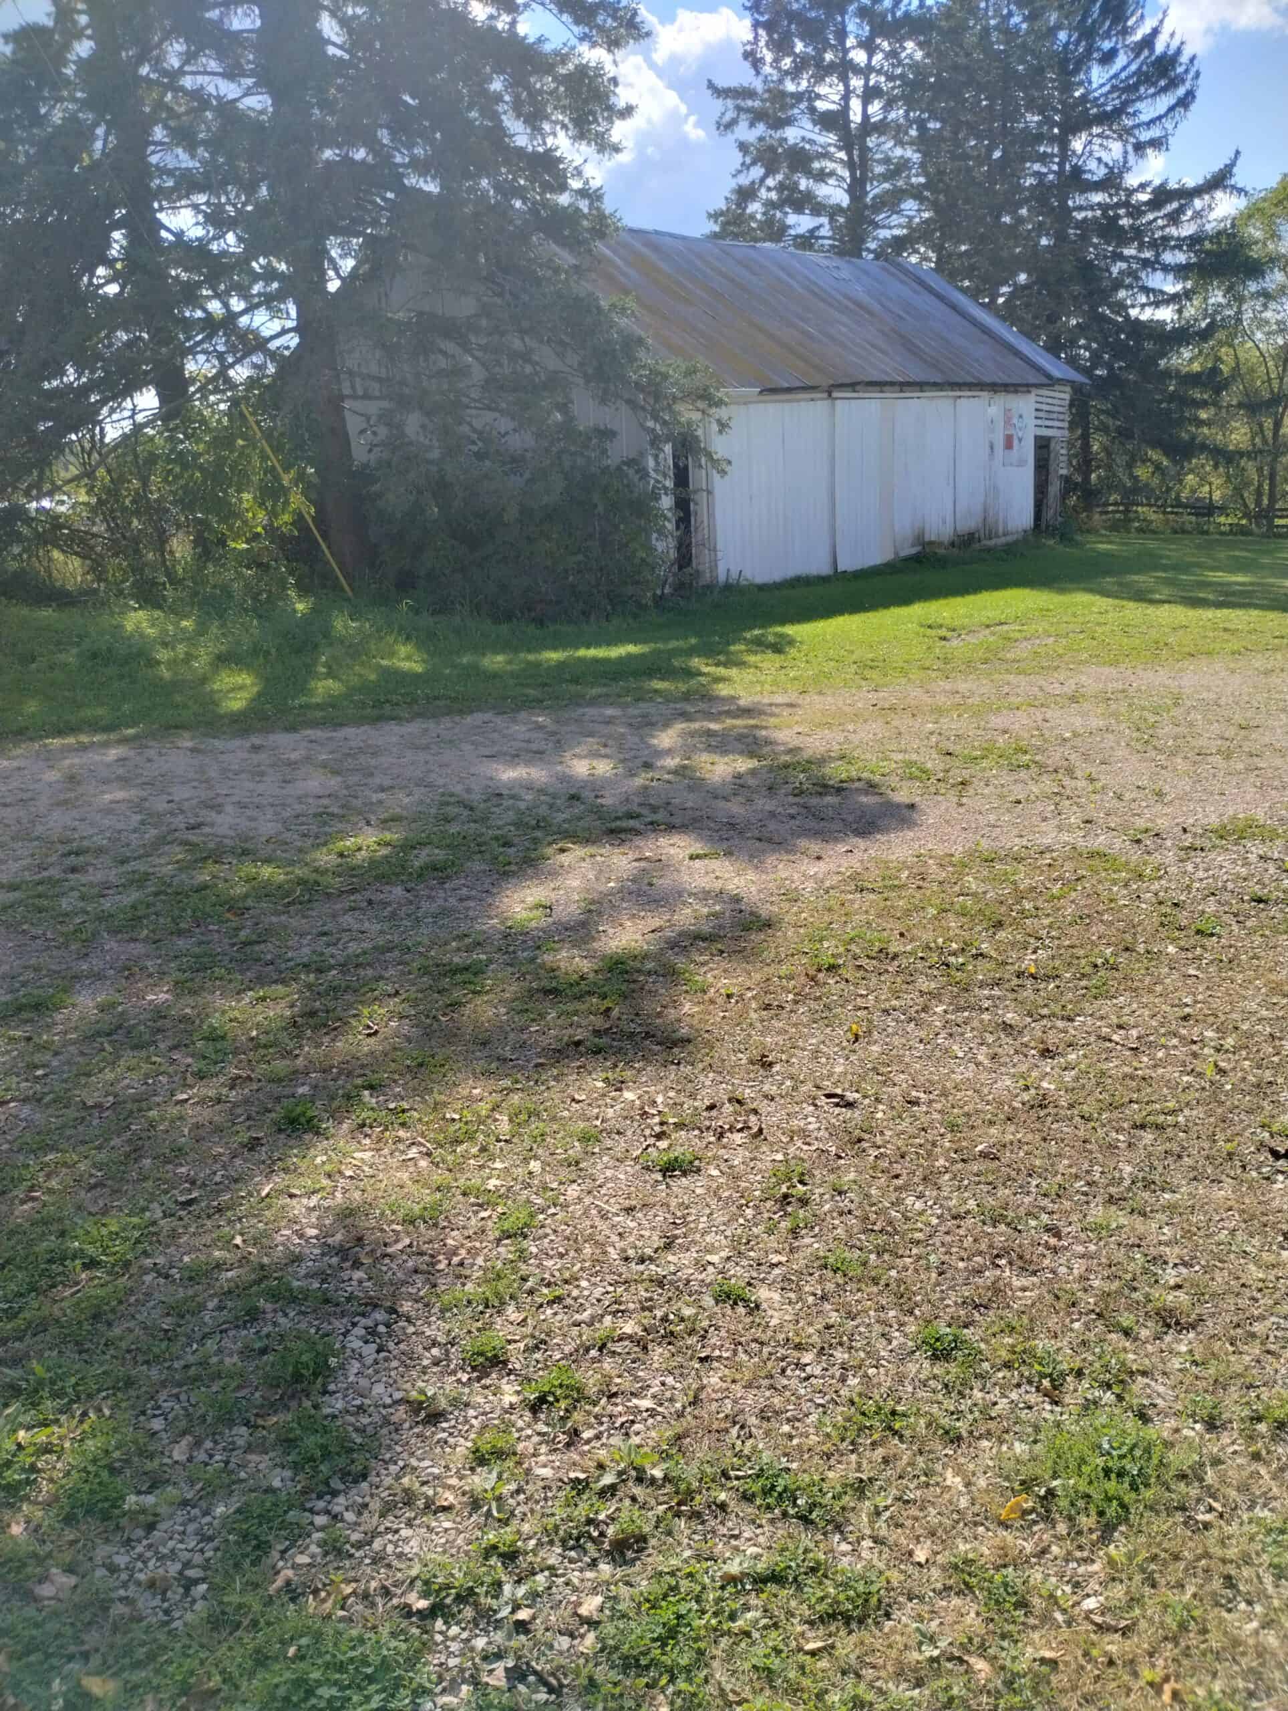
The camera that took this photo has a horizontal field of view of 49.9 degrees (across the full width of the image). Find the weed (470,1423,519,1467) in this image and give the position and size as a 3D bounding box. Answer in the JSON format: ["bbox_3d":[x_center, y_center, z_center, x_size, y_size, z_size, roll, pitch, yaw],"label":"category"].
[{"bbox_3d":[-0.236,0.931,2.187,0.077,0.043,0.071,-3,16,0],"label":"weed"}]

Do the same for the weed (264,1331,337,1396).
[{"bbox_3d":[-0.591,0.874,2.385,0.118,0.079,0.116,-3,16,0],"label":"weed"}]

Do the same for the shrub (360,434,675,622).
[{"bbox_3d":[-1.370,-3.624,15.298,3.320,1.975,2.324,-3,16,0],"label":"shrub"}]

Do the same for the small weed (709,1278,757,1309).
[{"bbox_3d":[0.164,0.810,2.562,0.088,0.034,0.072,-3,16,0],"label":"small weed"}]

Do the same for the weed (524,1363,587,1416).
[{"bbox_3d":[-0.147,0.887,2.308,0.104,0.053,0.099,-3,16,0],"label":"weed"}]

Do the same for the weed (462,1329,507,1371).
[{"bbox_3d":[-0.276,0.862,2.413,0.078,0.057,0.074,-3,16,0],"label":"weed"}]

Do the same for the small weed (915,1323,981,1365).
[{"bbox_3d":[0.523,0.838,2.385,0.110,0.042,0.091,-3,16,0],"label":"small weed"}]

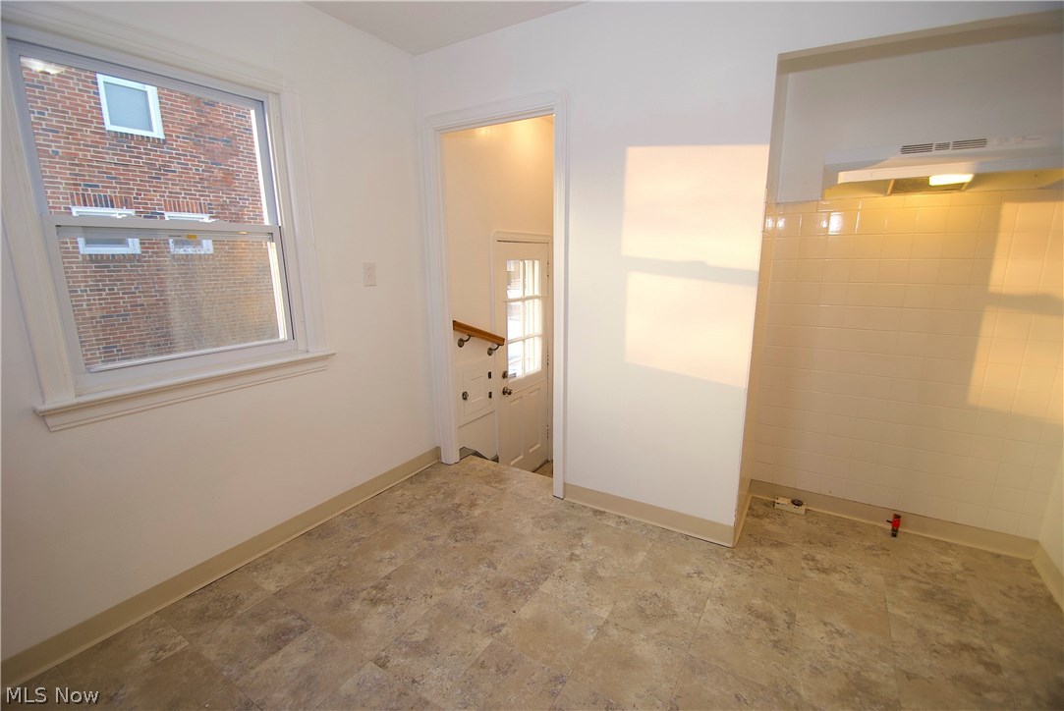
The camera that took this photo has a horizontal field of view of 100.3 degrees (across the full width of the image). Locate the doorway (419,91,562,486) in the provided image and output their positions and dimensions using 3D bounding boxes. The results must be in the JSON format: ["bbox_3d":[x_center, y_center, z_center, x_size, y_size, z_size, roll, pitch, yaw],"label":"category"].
[{"bbox_3d":[-0.191,-0.281,2.566,0.930,2.090,0.140,6,13,31],"label":"doorway"}]

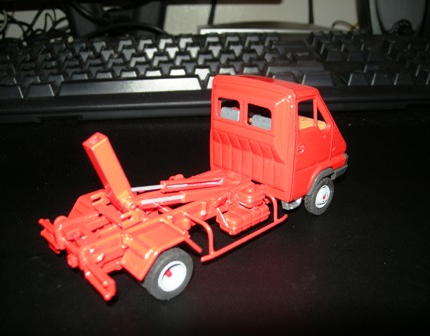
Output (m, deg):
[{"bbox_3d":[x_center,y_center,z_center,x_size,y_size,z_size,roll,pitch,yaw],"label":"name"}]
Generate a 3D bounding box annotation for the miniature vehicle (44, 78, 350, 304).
[{"bbox_3d":[-0.002,-0.002,0.164,0.115,0.057,0.046,-20,28,-37],"label":"miniature vehicle"}]

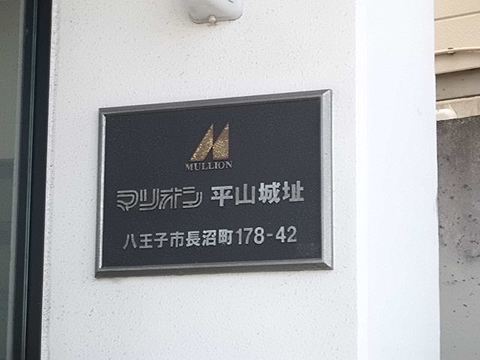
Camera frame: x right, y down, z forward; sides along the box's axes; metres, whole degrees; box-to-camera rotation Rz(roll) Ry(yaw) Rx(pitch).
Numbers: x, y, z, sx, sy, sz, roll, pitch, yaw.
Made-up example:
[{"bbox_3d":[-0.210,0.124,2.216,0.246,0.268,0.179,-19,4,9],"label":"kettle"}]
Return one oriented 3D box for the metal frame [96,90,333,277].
[{"bbox_3d":[-0.063,0.009,3.197,0.520,0.364,0.025,-4,-11,20],"label":"metal frame"}]

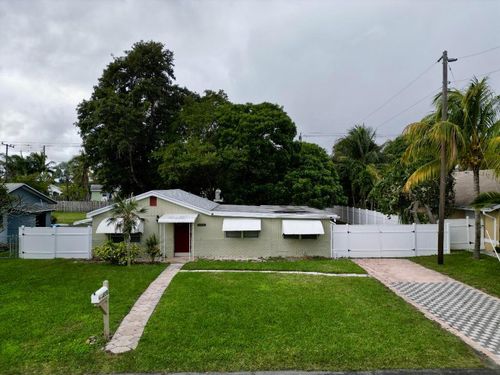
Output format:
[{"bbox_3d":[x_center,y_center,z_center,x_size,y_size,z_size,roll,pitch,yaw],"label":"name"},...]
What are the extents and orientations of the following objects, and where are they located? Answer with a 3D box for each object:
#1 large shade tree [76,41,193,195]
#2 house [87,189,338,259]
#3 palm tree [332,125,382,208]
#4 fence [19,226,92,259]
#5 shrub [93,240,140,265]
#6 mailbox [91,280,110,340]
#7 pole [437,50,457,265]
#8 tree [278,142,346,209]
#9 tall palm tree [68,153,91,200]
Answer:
[{"bbox_3d":[-11.700,-5.400,35.000,11.800,18.900,11.000,0,0,-2],"label":"large shade tree"},{"bbox_3d":[-2.150,2.080,24.300,14.400,3.950,9.500,0,0,-2],"label":"house"},{"bbox_3d":[12.700,-1.700,41.000,5.900,11.600,5.800,0,0,-2],"label":"palm tree"},{"bbox_3d":[-11.150,3.120,19.900,4.200,1.870,0.130,0,0,-2],"label":"fence"},{"bbox_3d":[-7.430,3.480,19.300,2.600,1.180,1.400,0,0,-2],"label":"shrub"},{"bbox_3d":[-3.900,3.260,9.050,0.260,1.580,0.680,0,0,3],"label":"mailbox"},{"bbox_3d":[10.500,-1.700,18.600,1.000,11.500,0.450,0,0,-2],"label":"pole"},{"bbox_3d":[6.600,-0.300,36.000,7.400,8.800,7.200,0,0,-2],"label":"tree"},{"bbox_3d":[-31.500,-1.200,64.000,4.200,10.600,4.200,0,0,-2],"label":"tall palm tree"}]

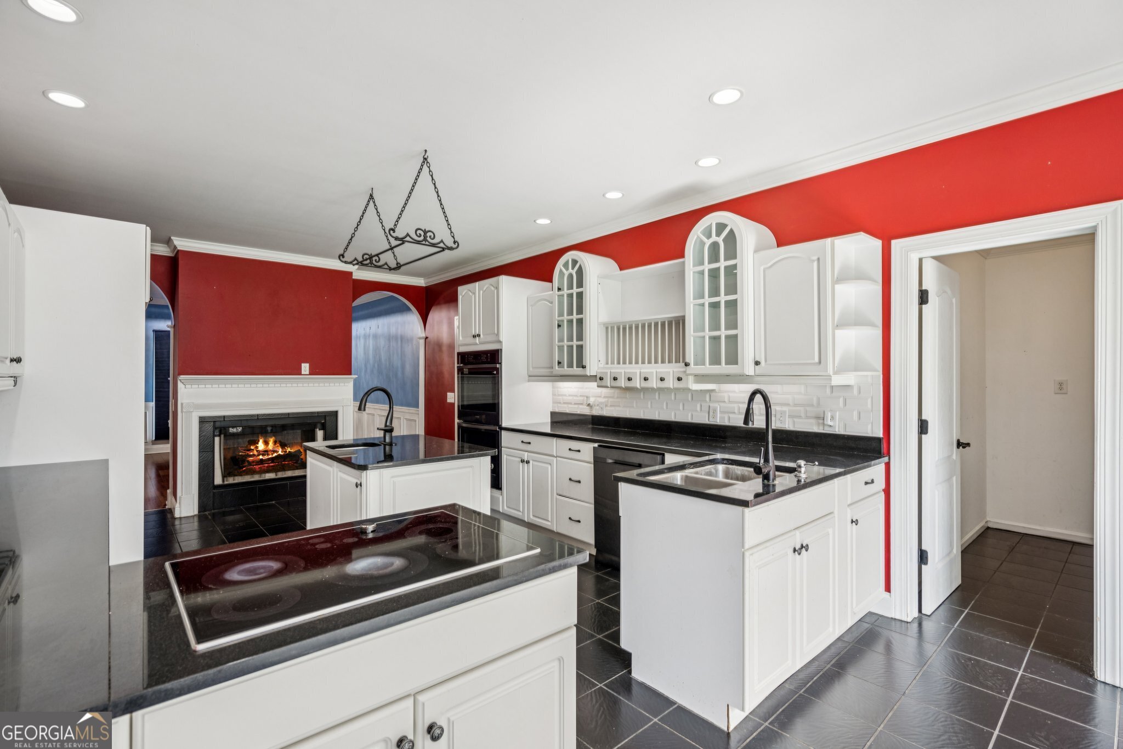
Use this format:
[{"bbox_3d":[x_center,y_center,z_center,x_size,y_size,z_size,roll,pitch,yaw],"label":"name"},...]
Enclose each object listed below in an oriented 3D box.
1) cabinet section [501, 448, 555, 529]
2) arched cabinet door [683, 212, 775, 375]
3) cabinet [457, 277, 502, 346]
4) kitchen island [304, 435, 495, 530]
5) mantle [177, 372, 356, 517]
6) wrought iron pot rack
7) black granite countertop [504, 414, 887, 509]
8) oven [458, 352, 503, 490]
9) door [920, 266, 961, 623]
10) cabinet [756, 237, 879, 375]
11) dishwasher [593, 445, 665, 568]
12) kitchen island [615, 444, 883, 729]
[{"bbox_3d":[-0.052,0.929,4.311,0.600,0.577,0.725,0,0,-41],"label":"cabinet section"},{"bbox_3d":[1.131,-0.512,3.350,0.410,1.045,0.443,0,0,-42],"label":"arched cabinet door"},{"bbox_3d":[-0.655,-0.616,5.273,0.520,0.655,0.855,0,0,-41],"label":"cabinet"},{"bbox_3d":[-1.091,0.935,3.267,0.885,0.914,1.140,0,0,-41],"label":"kitchen island"},{"bbox_3d":[-3.074,0.710,5.374,1.685,1.375,0.200,0,0,-41],"label":"mantle"},{"bbox_3d":[-1.085,-1.055,3.289,0.452,0.575,0.840,0,0,-42],"label":"wrought iron pot rack"},{"bbox_3d":[0.300,0.445,3.528,1.590,0.138,3.060,0,0,-41],"label":"black granite countertop"},{"bbox_3d":[-0.585,0.415,5.020,0.600,1.290,0.765,0,0,-42],"label":"oven"},{"bbox_3d":[2.334,0.348,3.050,0.684,2.025,0.037,0,0,-40],"label":"door"},{"bbox_3d":[1.512,-0.375,2.984,0.335,0.770,0.607,0,0,-42],"label":"cabinet"},{"bbox_3d":[0.659,0.940,3.627,0.600,0.860,0.620,0,0,-42],"label":"dishwasher"},{"bbox_3d":[1.075,0.936,2.624,1.590,0.914,0.680,0,0,-41],"label":"kitchen island"}]

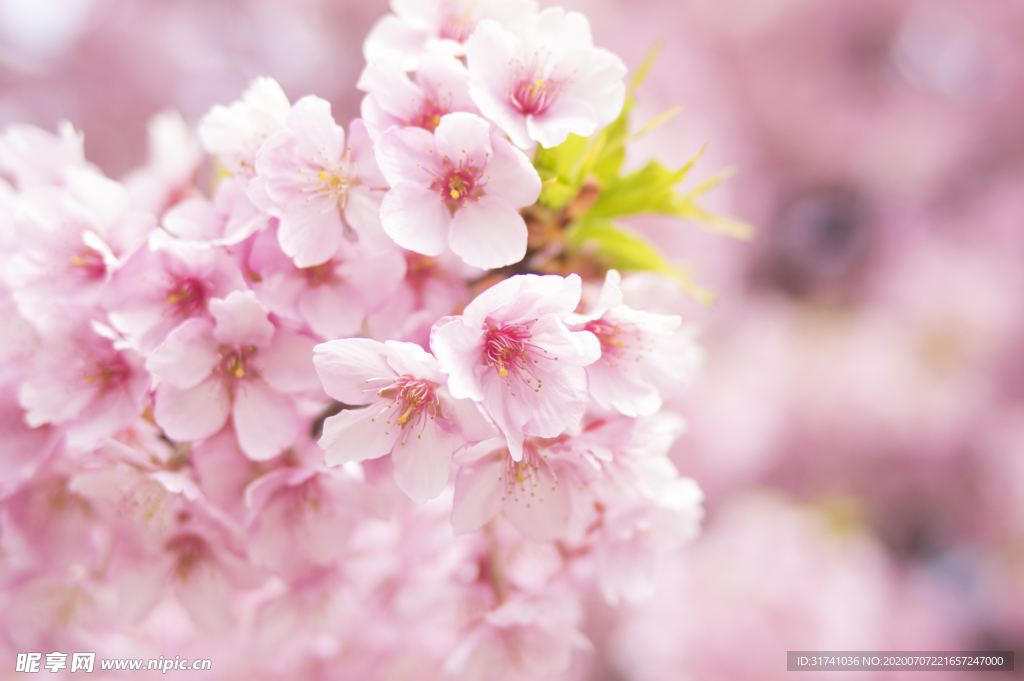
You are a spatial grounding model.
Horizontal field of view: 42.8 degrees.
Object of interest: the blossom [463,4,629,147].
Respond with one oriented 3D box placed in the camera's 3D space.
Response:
[{"bbox_3d":[0.006,-0.057,0.300,0.037,0.034,0.020,2,-27,-16],"label":"blossom"}]

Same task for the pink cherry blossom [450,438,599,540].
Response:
[{"bbox_3d":[0.003,0.030,0.302,0.035,0.030,0.021,0,37,-4],"label":"pink cherry blossom"}]

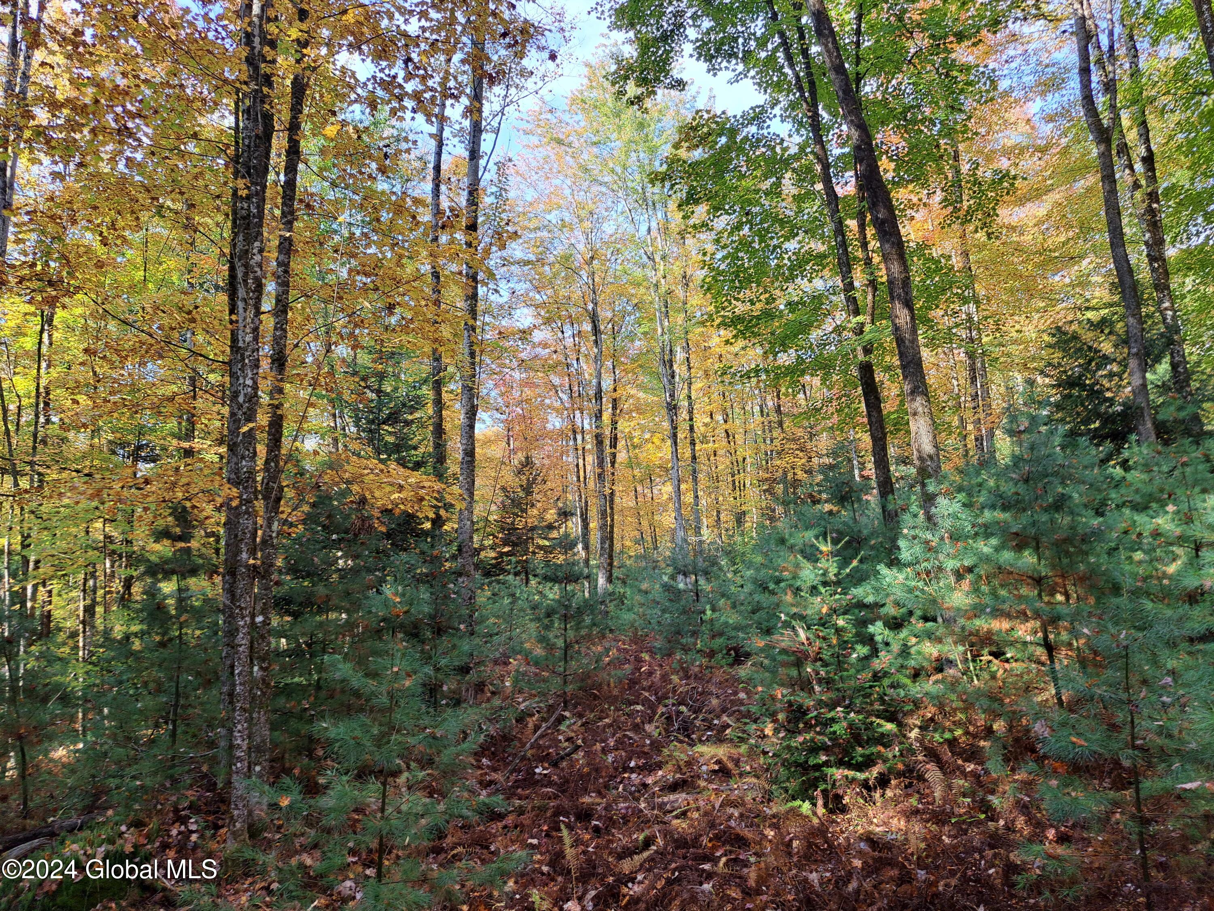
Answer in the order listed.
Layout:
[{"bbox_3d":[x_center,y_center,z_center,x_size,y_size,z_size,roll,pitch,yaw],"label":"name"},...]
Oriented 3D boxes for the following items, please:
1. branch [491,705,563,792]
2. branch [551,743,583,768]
[{"bbox_3d":[-0.542,2.123,6.250,0.070,0.075,1.929,-3,-2,10],"label":"branch"},{"bbox_3d":[-0.290,2.136,6.025,0.055,0.060,0.495,-4,-4,21],"label":"branch"}]

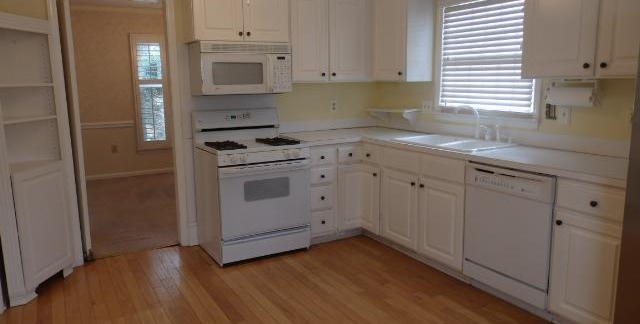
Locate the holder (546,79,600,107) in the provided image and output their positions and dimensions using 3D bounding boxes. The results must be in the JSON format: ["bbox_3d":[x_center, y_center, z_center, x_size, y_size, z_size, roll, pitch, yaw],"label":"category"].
[{"bbox_3d":[1.556,-0.427,2.841,0.125,0.161,0.295,-6,11,-29],"label":"holder"}]

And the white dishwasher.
[{"bbox_3d":[1.367,0.401,2.966,0.600,0.793,0.610,-6,11,-31],"label":"white dishwasher"}]

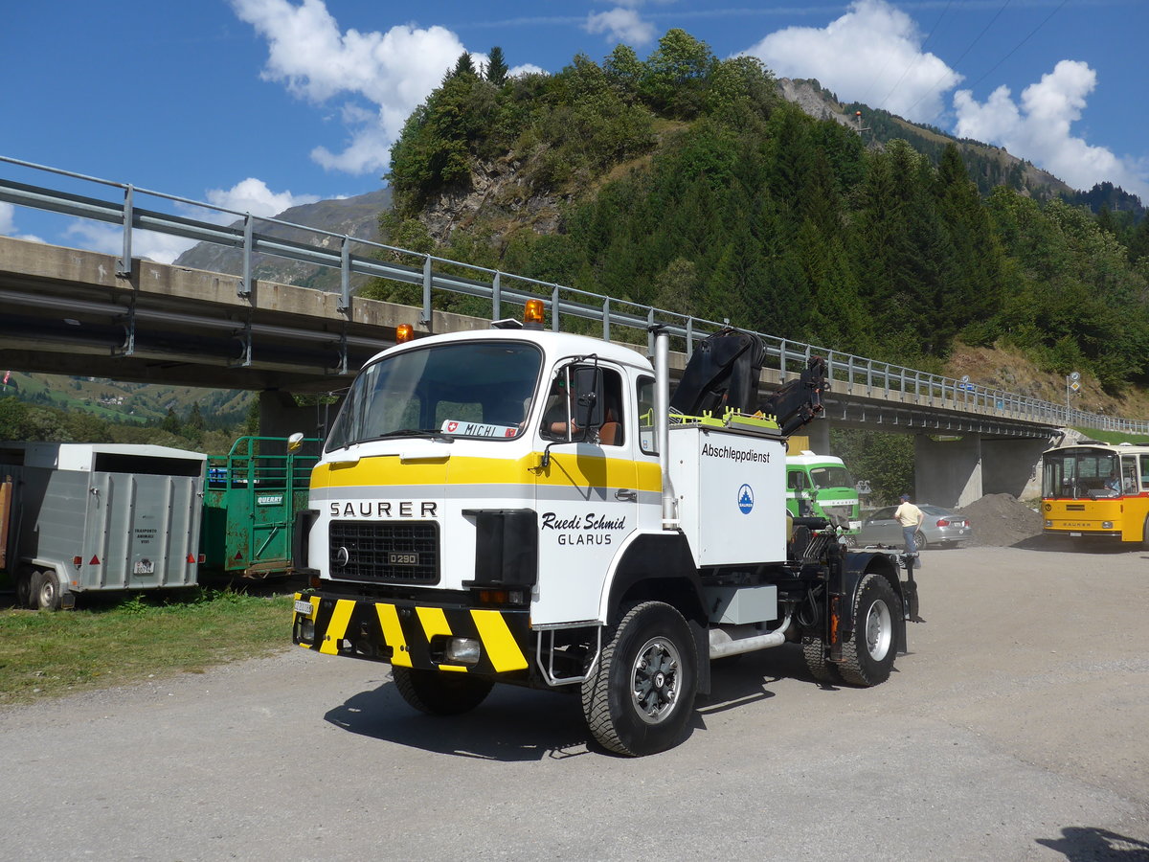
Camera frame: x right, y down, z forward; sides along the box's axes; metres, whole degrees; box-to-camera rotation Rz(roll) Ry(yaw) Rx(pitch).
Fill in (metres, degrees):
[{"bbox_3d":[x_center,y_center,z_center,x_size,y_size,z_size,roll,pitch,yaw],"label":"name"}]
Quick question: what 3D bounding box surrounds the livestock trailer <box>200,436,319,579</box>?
[{"bbox_3d":[-6.600,1.500,18.200,4.300,2.550,2.200,-3,-4,42],"label":"livestock trailer"}]

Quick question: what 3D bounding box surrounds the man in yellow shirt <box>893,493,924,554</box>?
[{"bbox_3d":[7.700,2.300,22.200,0.620,1.760,0.400,1,-5,-14],"label":"man in yellow shirt"}]

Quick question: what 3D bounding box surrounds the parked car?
[{"bbox_3d":[10.720,3.100,31.400,1.820,1.430,4.500,3,-5,-31],"label":"parked car"}]

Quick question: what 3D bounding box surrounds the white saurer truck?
[{"bbox_3d":[0.868,0.763,8.862,2.550,3.300,6.550,-4,-7,41],"label":"white saurer truck"}]

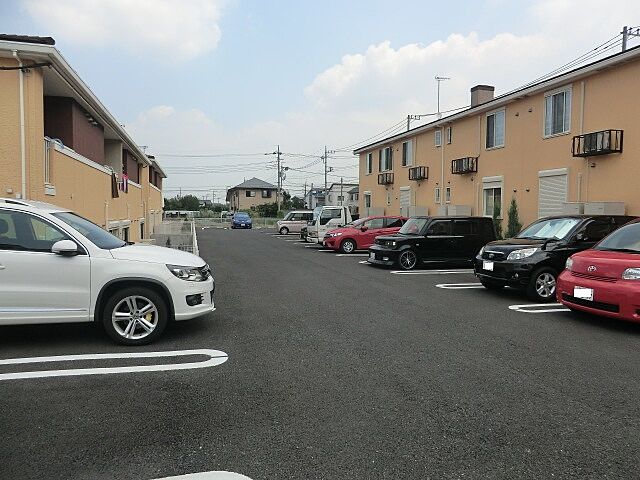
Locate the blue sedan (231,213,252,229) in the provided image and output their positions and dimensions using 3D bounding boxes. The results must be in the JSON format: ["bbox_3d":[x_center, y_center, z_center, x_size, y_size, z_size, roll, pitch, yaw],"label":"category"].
[{"bbox_3d":[-7.442,-1.812,41.972,1.720,1.480,4.300,0,4,-16],"label":"blue sedan"}]

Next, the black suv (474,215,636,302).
[{"bbox_3d":[5.492,0.318,9.921,3.960,1.690,1.695,0,4,-16],"label":"black suv"}]

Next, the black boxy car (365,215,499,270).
[{"bbox_3d":[3.592,0.052,14.451,3.900,1.630,1.690,0,4,-16],"label":"black boxy car"}]

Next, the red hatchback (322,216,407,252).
[{"bbox_3d":[2.111,-0.267,19.244,3.955,1.530,1.695,0,4,-16],"label":"red hatchback"}]

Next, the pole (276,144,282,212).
[{"bbox_3d":[-6.369,-8.801,69.595,0.600,12.100,0.600,0,4,-16],"label":"pole"}]

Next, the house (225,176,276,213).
[{"bbox_3d":[-12.428,-7.691,83.192,8.100,8.100,9.700,-1,4,-21],"label":"house"}]

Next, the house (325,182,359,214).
[{"bbox_3d":[4.574,-7.753,91.694,8.500,7.500,8.000,0,4,-16],"label":"house"}]

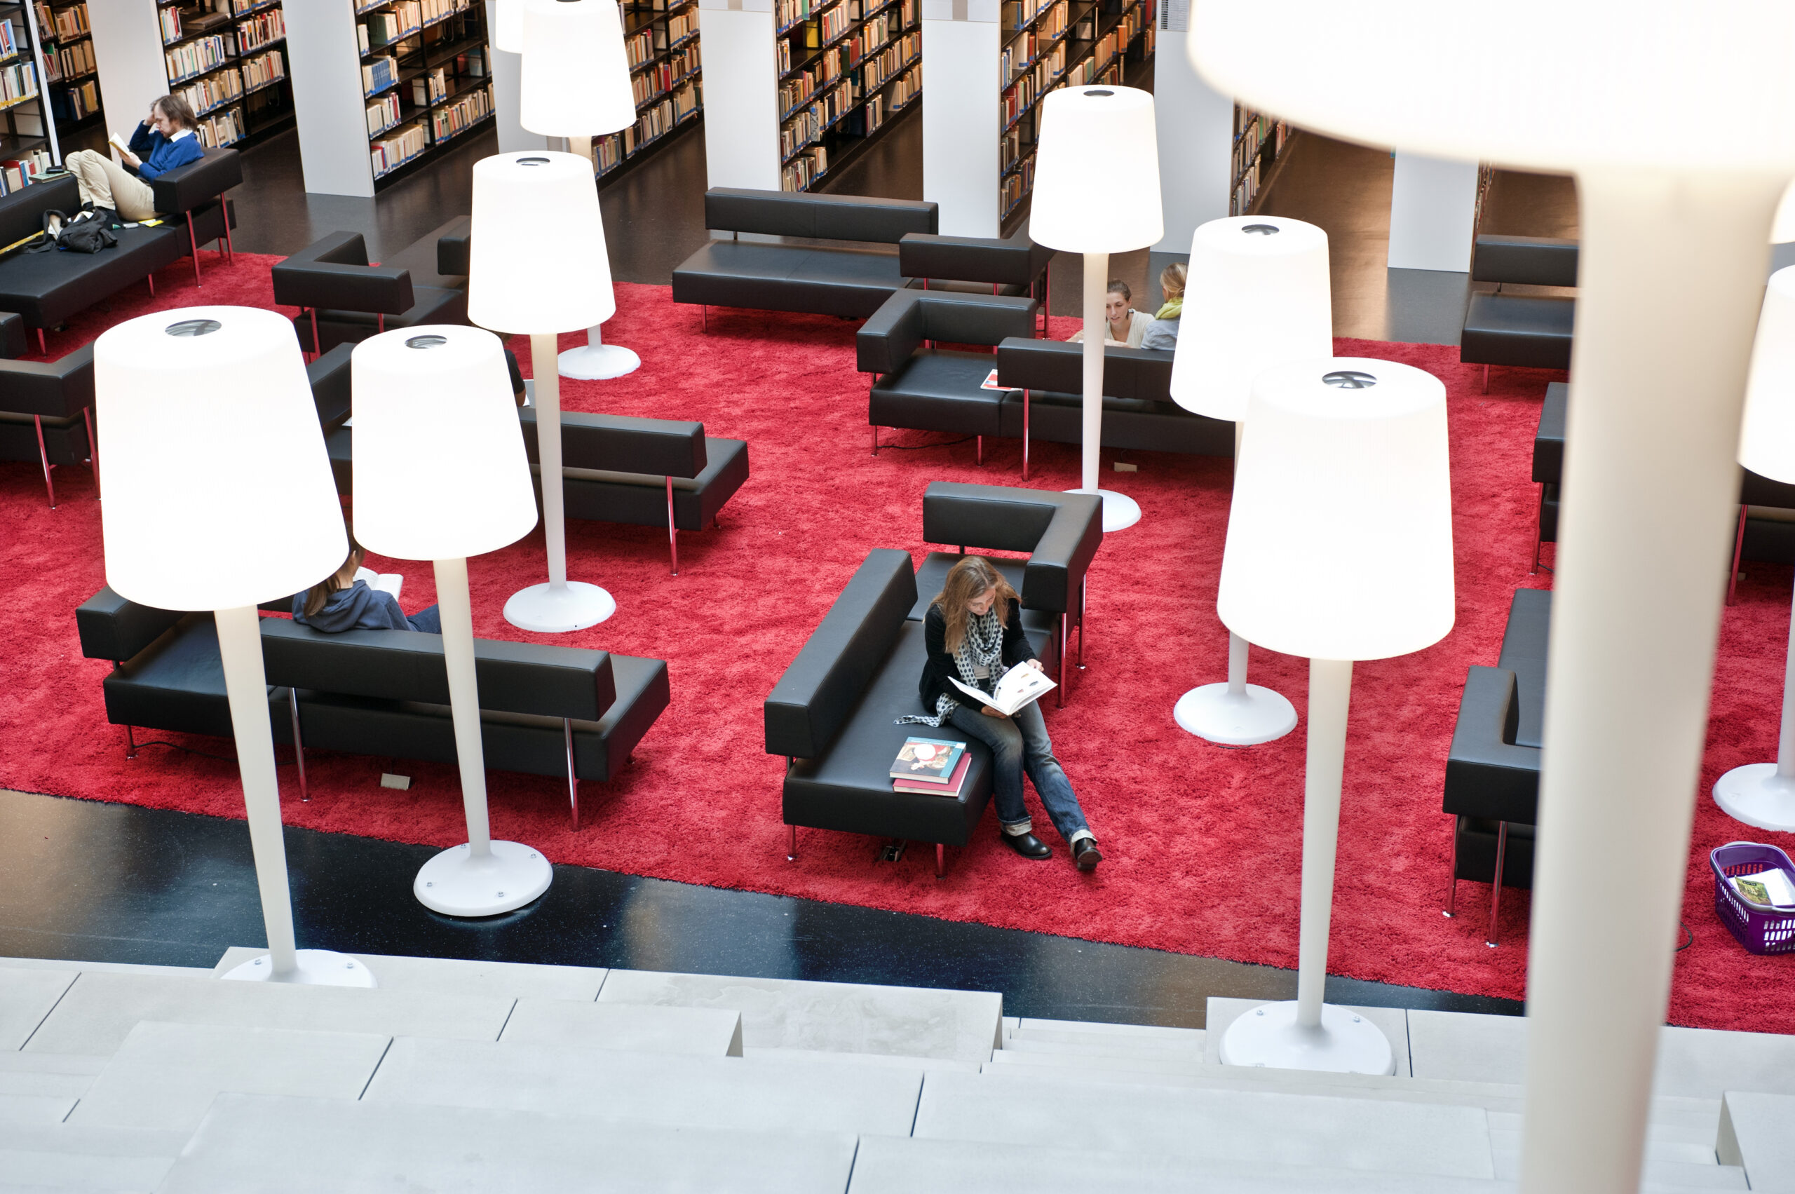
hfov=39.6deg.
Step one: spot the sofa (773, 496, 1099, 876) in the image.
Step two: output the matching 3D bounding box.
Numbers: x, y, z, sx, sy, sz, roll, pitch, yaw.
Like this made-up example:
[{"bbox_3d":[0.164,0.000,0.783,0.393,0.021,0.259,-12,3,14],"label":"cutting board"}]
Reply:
[{"bbox_3d":[0.237,0.320,11.315,0.918,0.763,2.476,6,26,14],"label":"sofa"}]

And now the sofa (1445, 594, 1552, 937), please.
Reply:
[{"bbox_3d":[2.954,0.534,10.755,0.918,0.763,2.476,7,26,16],"label":"sofa"}]

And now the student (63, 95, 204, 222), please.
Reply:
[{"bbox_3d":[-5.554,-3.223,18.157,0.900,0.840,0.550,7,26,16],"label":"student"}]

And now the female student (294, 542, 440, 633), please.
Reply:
[{"bbox_3d":[-2.001,0.087,10.087,0.525,1.166,0.819,16,30,33],"label":"female student"}]

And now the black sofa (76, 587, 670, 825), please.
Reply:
[{"bbox_3d":[-2.347,0.362,11.316,2.476,0.763,0.918,5,25,13],"label":"black sofa"}]

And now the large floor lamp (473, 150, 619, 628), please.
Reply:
[{"bbox_3d":[-1.729,-1.001,12.336,0.710,2.370,0.710,-1,25,0],"label":"large floor lamp"}]

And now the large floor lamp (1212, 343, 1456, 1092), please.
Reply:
[{"bbox_3d":[1.206,0.390,6.989,0.647,2.100,0.647,-1,25,0],"label":"large floor lamp"}]

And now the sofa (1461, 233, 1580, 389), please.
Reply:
[{"bbox_3d":[3.975,-1.546,14.061,1.488,0.697,0.755,7,26,16],"label":"sofa"}]

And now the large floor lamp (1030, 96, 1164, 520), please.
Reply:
[{"bbox_3d":[0.964,-1.400,12.140,0.647,2.100,0.647,-1,25,0],"label":"large floor lamp"}]

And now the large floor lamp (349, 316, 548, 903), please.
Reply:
[{"bbox_3d":[-1.755,0.108,9.923,0.710,2.370,0.710,-1,25,0],"label":"large floor lamp"}]

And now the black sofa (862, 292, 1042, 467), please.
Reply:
[{"bbox_3d":[0.307,-1.307,14.855,0.861,0.763,0.849,6,26,15],"label":"black sofa"}]

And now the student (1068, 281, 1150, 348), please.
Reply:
[{"bbox_3d":[1.354,-1.542,15.188,0.540,0.880,0.680,7,26,18],"label":"student"}]

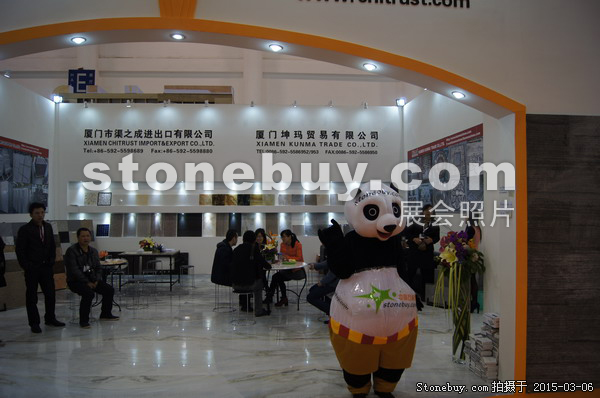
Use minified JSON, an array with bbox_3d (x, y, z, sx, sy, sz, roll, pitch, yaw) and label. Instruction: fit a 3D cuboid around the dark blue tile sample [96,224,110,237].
[{"bbox_3d":[-4.822,0.780,11.025,0.300,0.300,0.020,0,-8,-5],"label":"dark blue tile sample"}]

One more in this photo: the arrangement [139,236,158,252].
[{"bbox_3d":[-3.304,0.990,9.800,0.390,0.340,0.330,0,-2,0],"label":"arrangement"}]

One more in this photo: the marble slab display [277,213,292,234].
[{"bbox_3d":[-0.369,0.634,11.126,0.310,0.590,0.025,0,-10,-4],"label":"marble slab display"}]

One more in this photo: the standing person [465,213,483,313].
[{"bbox_3d":[2.750,0.995,7.080,0.320,1.620,0.460,0,-1,6],"label":"standing person"}]

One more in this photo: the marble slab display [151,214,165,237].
[{"bbox_3d":[-3.533,0.644,11.138,0.300,0.590,0.020,0,-6,-5],"label":"marble slab display"}]

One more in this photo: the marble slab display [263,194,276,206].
[{"bbox_3d":[-0.754,0.035,11.101,0.300,0.300,0.025,0,-15,-4],"label":"marble slab display"}]

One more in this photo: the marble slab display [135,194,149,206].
[{"bbox_3d":[-3.910,0.030,11.120,0.300,0.300,0.020,0,-13,-5],"label":"marble slab display"}]

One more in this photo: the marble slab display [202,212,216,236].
[{"bbox_3d":[-2.265,0.651,11.246,0.300,0.590,0.020,0,-6,-5],"label":"marble slab display"}]

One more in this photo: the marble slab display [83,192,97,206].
[{"bbox_3d":[-5.130,0.003,11.017,0.300,0.330,0.020,0,-11,-5],"label":"marble slab display"}]

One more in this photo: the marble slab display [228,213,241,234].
[{"bbox_3d":[-1.635,0.654,11.299,0.300,0.590,0.020,0,-6,-5],"label":"marble slab display"}]

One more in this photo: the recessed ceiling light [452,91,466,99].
[{"bbox_3d":[1.416,-0.924,4.000,0.125,0.040,0.125,20,-2,0],"label":"recessed ceiling light"}]

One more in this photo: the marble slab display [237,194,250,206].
[{"bbox_3d":[-1.351,0.034,10.882,0.300,0.280,0.025,0,-13,-4],"label":"marble slab display"}]

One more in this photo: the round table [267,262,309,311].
[{"bbox_3d":[-0.273,1.428,7.248,0.800,0.710,0.800,0,-1,-4],"label":"round table"}]

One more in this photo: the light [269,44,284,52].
[{"bbox_3d":[-0.212,-1.337,3.960,0.125,0.050,0.125,8,-1,-4],"label":"light"}]

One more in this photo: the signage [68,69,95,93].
[{"bbox_3d":[-11.629,-6.223,24.000,1.400,1.380,0.100,0,-1,-4],"label":"signage"}]

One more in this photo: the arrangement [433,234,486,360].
[{"bbox_3d":[1.700,1.039,4.835,0.530,1.398,0.470,0,-1,11],"label":"arrangement"}]

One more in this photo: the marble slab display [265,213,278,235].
[{"bbox_3d":[-0.685,0.635,11.105,0.300,0.590,0.025,0,-10,-4],"label":"marble slab display"}]

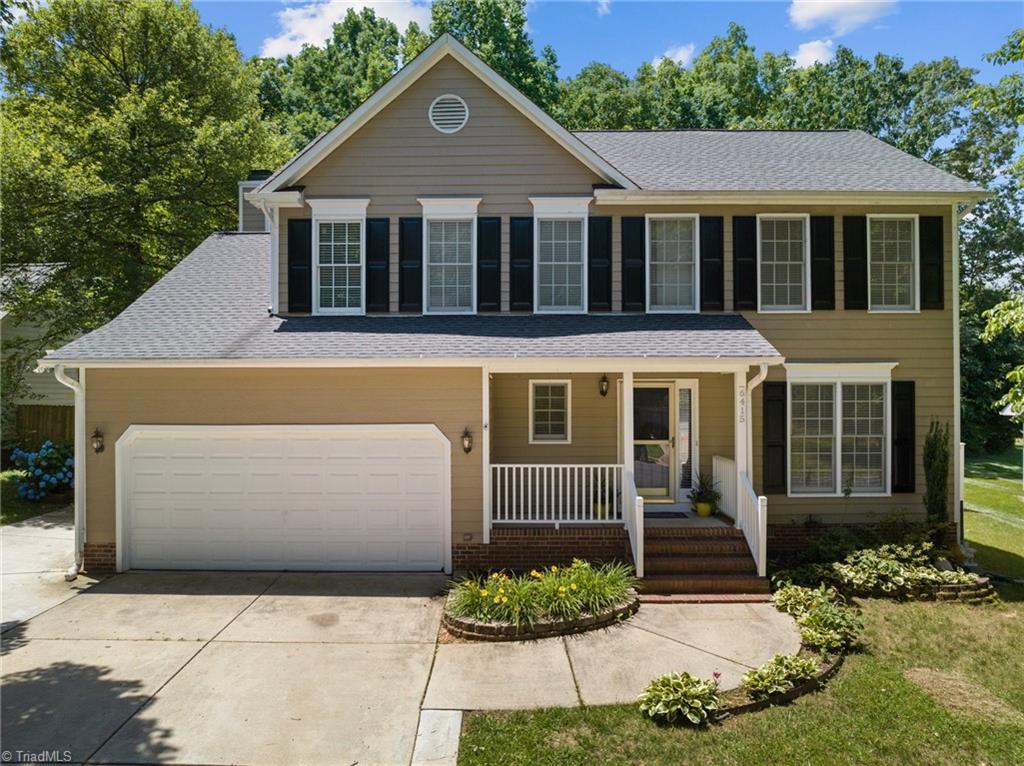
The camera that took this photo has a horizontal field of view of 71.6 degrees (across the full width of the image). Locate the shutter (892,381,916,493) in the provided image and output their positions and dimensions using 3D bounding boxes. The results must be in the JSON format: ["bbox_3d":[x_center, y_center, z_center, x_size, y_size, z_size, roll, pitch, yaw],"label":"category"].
[{"bbox_3d":[6.684,0.923,12.108,0.405,1.905,0.050,0,0,0],"label":"shutter"}]

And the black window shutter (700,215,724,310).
[{"bbox_3d":[3.423,-2.039,12.133,0.405,1.606,0.050,0,0,0],"label":"black window shutter"}]

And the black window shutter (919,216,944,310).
[{"bbox_3d":[7.181,-2.045,12.130,0.405,1.593,0.050,0,0,0],"label":"black window shutter"}]

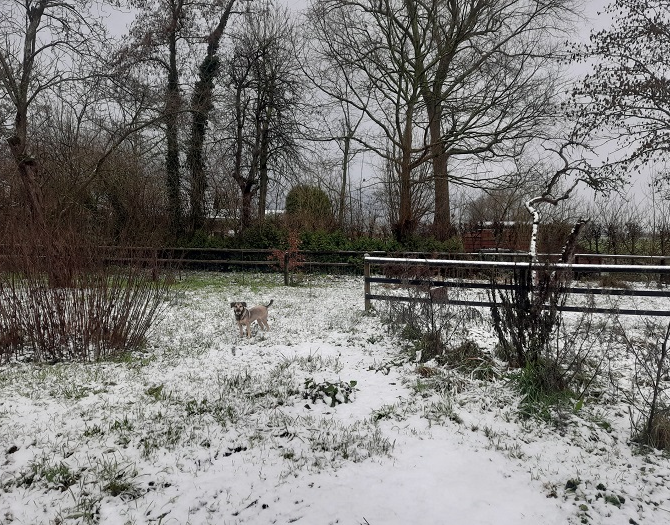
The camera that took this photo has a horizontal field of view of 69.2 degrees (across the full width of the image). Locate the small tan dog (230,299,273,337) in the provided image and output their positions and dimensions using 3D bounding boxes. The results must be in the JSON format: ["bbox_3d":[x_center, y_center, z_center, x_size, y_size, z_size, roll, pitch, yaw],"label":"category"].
[{"bbox_3d":[-1.178,0.775,6.850,0.680,0.500,0.230,-3,5,-45],"label":"small tan dog"}]

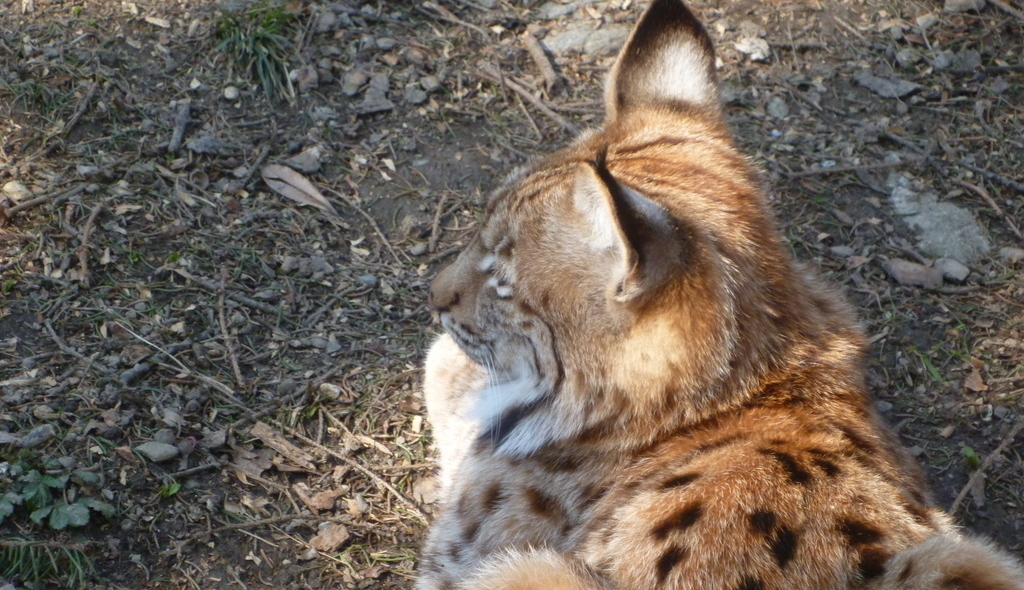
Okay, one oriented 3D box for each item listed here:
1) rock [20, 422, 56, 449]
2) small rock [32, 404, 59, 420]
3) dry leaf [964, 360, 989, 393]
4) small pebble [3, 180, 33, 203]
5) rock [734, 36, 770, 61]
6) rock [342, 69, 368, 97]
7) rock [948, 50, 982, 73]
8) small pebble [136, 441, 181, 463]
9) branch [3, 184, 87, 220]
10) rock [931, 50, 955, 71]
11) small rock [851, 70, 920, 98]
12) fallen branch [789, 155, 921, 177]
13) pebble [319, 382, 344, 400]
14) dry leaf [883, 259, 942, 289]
[{"bbox_3d":[-0.406,0.122,3.548,0.036,0.012,0.013,-26,47,-28],"label":"rock"},{"bbox_3d":[-0.384,0.096,3.406,0.021,0.008,0.013,0,43,0],"label":"small rock"},{"bbox_3d":[0.360,0.063,3.211,0.019,0.012,0.037,0,42,0],"label":"dry leaf"},{"bbox_3d":[-0.454,-0.095,3.806,0.032,0.014,0.019,24,46,26],"label":"small pebble"},{"bbox_3d":[0.217,-0.223,3.744,0.032,0.015,0.023,0,43,0],"label":"rock"},{"bbox_3d":[-0.140,-0.189,3.708,0.023,0.015,0.025,0,43,0],"label":"rock"},{"bbox_3d":[0.433,-0.223,3.958,0.030,0.015,0.029,0,40,0],"label":"rock"},{"bbox_3d":[-0.269,0.120,3.147,0.033,0.014,0.019,0,42,0],"label":"small pebble"},{"bbox_3d":[-0.405,-0.083,3.595,0.074,0.010,0.014,-20,47,-20],"label":"branch"},{"bbox_3d":[0.412,-0.224,3.960,0.020,0.014,0.027,14,42,16],"label":"rock"},{"bbox_3d":[0.314,-0.177,3.476,0.057,0.014,0.030,14,44,15],"label":"small rock"},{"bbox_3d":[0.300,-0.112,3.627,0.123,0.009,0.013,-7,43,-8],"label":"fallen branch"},{"bbox_3d":[-0.157,0.083,3.595,0.022,0.011,0.013,29,48,30],"label":"pebble"},{"bbox_3d":[0.359,-0.019,3.714,0.054,0.016,0.024,15,42,17],"label":"dry leaf"}]

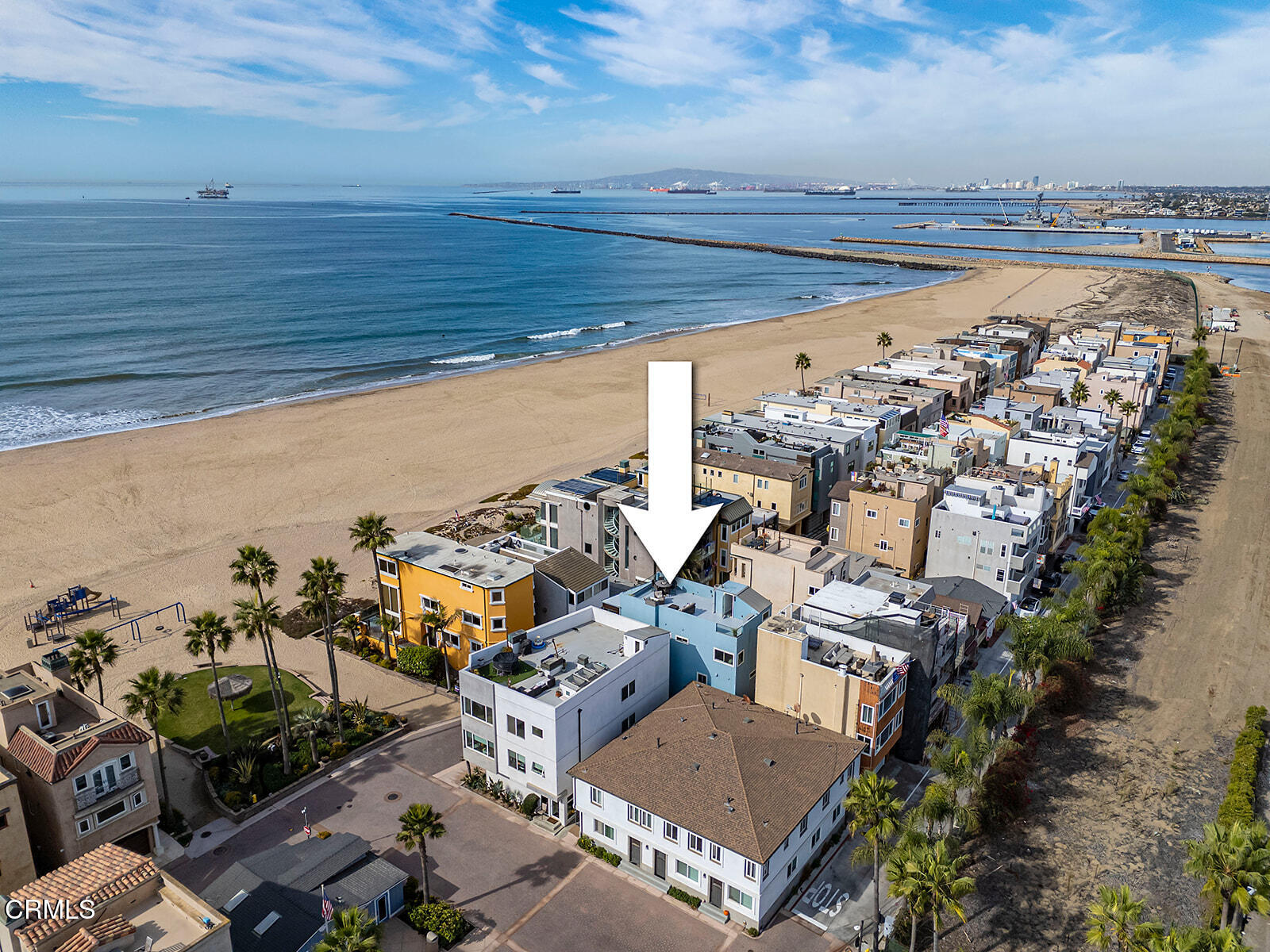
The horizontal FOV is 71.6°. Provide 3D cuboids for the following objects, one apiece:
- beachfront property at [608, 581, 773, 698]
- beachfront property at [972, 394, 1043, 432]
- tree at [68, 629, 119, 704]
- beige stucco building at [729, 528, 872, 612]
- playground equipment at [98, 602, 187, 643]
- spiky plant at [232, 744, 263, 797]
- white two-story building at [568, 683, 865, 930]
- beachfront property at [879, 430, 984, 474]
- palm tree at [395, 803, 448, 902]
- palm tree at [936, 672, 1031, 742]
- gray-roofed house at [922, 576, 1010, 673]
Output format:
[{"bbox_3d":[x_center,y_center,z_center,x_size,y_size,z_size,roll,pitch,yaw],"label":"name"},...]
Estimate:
[{"bbox_3d":[4.863,14.513,73.931,11.400,10.700,6.200,13,22,34],"label":"beachfront property"},{"bbox_3d":[62.505,-7.334,149.612,10.000,11.300,6.900,14,23,35],"label":"beachfront property"},{"bbox_3d":[-41.655,16.557,68.650,3.636,9.507,3.500,-12,22,-33],"label":"tree"},{"bbox_3d":[15.911,12.089,91.050,10.600,10.700,6.000,14,23,35],"label":"beige stucco building"},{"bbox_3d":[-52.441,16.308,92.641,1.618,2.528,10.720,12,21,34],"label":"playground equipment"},{"bbox_3d":[-30.318,23.146,68.817,2.300,2.700,2.300,14,23,35],"label":"spiky plant"},{"bbox_3d":[6.474,22.250,65.460,15.700,7.500,15.900,14,23,35],"label":"white two-story building"},{"bbox_3d":[43.739,0.176,131.846,11.732,11.125,9.608,12,21,34],"label":"beachfront property"},{"bbox_3d":[-13.658,24.723,57.133,3.300,7.846,3.300,0,18,0],"label":"palm tree"},{"bbox_3d":[30.377,20.072,75.746,6.934,6.169,6.934,12,21,34],"label":"palm tree"},{"bbox_3d":[33.229,14.528,93.905,9.600,4.400,13.300,14,23,35],"label":"gray-roofed house"}]

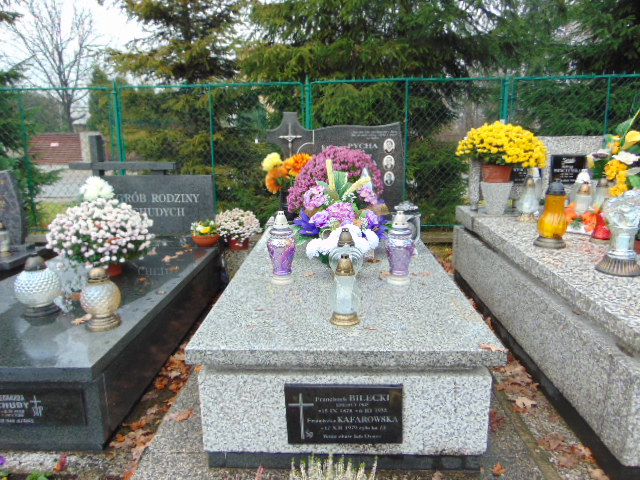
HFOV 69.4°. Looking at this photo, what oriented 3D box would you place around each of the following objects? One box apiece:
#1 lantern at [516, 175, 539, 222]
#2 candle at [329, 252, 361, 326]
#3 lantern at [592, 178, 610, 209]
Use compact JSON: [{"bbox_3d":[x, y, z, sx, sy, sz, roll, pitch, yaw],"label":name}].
[{"bbox_3d":[1.287,-0.257,2.863,0.137,0.284,0.137,0,13,2],"label":"lantern"},{"bbox_3d":[0.093,0.174,1.685,0.113,0.250,0.113,0,13,2],"label":"candle"},{"bbox_3d":[1.959,-0.276,3.183,0.149,0.296,0.149,0,13,2],"label":"lantern"}]

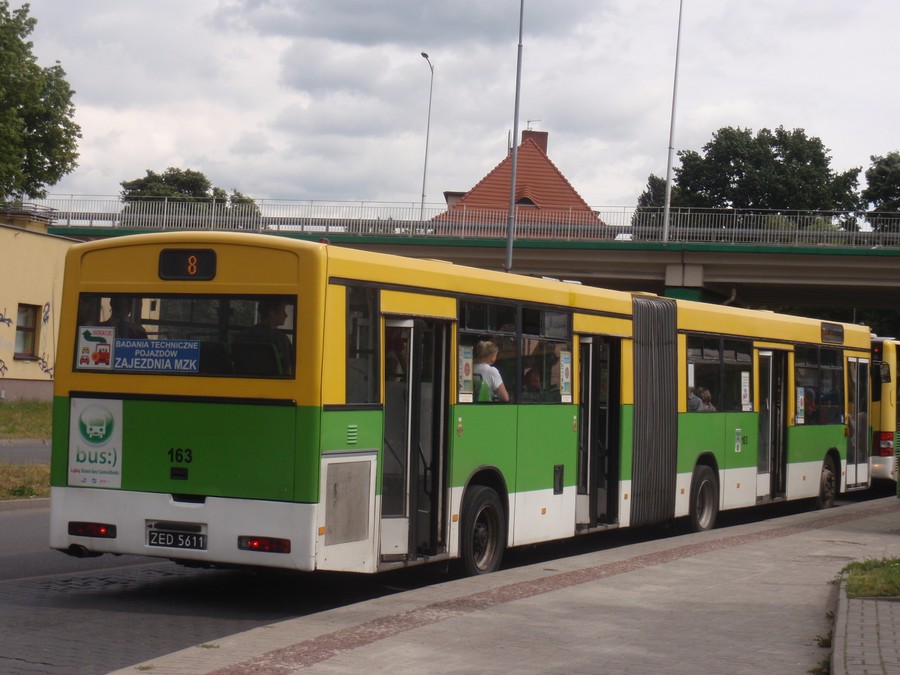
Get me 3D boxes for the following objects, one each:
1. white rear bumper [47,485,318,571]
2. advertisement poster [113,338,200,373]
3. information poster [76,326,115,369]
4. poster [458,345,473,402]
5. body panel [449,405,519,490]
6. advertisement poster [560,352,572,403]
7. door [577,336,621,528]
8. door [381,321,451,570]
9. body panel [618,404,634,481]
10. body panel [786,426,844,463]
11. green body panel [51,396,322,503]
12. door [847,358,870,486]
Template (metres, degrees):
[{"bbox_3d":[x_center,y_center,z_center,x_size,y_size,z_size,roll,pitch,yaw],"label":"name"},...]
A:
[{"bbox_3d":[-2.140,1.483,14.219,2.472,0.523,0.121,1,-1,26],"label":"white rear bumper"},{"bbox_3d":[-2.308,0.141,14.326,0.804,0.241,0.010,1,-1,26],"label":"advertisement poster"},{"bbox_3d":[-2.834,0.084,14.580,0.347,0.331,0.010,1,-1,26],"label":"information poster"},{"bbox_3d":[0.131,0.324,16.107,0.020,0.497,0.286,1,-1,25],"label":"poster"},{"bbox_3d":[0.281,1.016,16.462,0.045,0.819,1.518,1,-1,26],"label":"body panel"},{"bbox_3d":[1.159,0.398,18.267,0.010,0.506,0.301,1,-1,26],"label":"advertisement poster"},{"bbox_3d":[1.520,0.984,19.163,0.120,1.978,1.218,1,-1,25],"label":"door"},{"bbox_3d":[-0.328,0.847,15.283,0.120,1.989,1.234,1,-1,25],"label":"door"},{"bbox_3d":[1.914,1.151,19.902,0.040,0.829,0.395,1,-1,25],"label":"body panel"},{"bbox_3d":[5.422,1.573,26.931,0.045,0.536,3.166,1,-2,27],"label":"body panel"},{"bbox_3d":[-2.121,0.858,14.233,2.472,0.735,0.101,1,-1,26],"label":"green body panel"},{"bbox_3d":[6.325,1.324,28.369,0.100,2.001,1.241,1,-1,28],"label":"door"}]

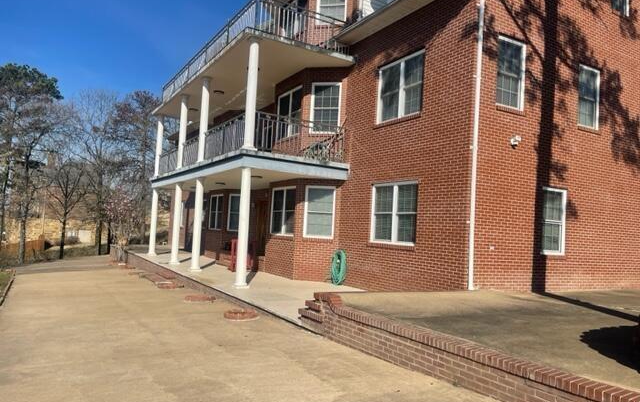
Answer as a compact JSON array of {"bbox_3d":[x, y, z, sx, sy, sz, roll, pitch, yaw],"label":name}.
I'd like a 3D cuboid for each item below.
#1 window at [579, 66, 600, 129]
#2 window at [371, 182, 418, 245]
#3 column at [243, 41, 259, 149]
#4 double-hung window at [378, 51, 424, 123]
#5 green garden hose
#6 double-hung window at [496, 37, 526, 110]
[{"bbox_3d":[6.567,-2.532,11.793,0.870,1.490,0.120,5,-4,-30],"label":"window"},{"bbox_3d":[1.783,0.309,11.712,0.120,1.520,1.780,5,-4,-29],"label":"window"},{"bbox_3d":[-1.721,-2.766,12.351,0.290,2.915,0.290,5,-4,-29],"label":"column"},{"bbox_3d":[1.980,-2.755,11.842,0.120,1.490,1.650,5,-4,-30],"label":"double-hung window"},{"bbox_3d":[0.518,1.843,13.324,0.560,0.960,0.190,0,-5,45],"label":"green garden hose"},{"bbox_3d":[4.097,-2.742,10.347,0.870,1.480,0.120,5,-4,-30],"label":"double-hung window"}]

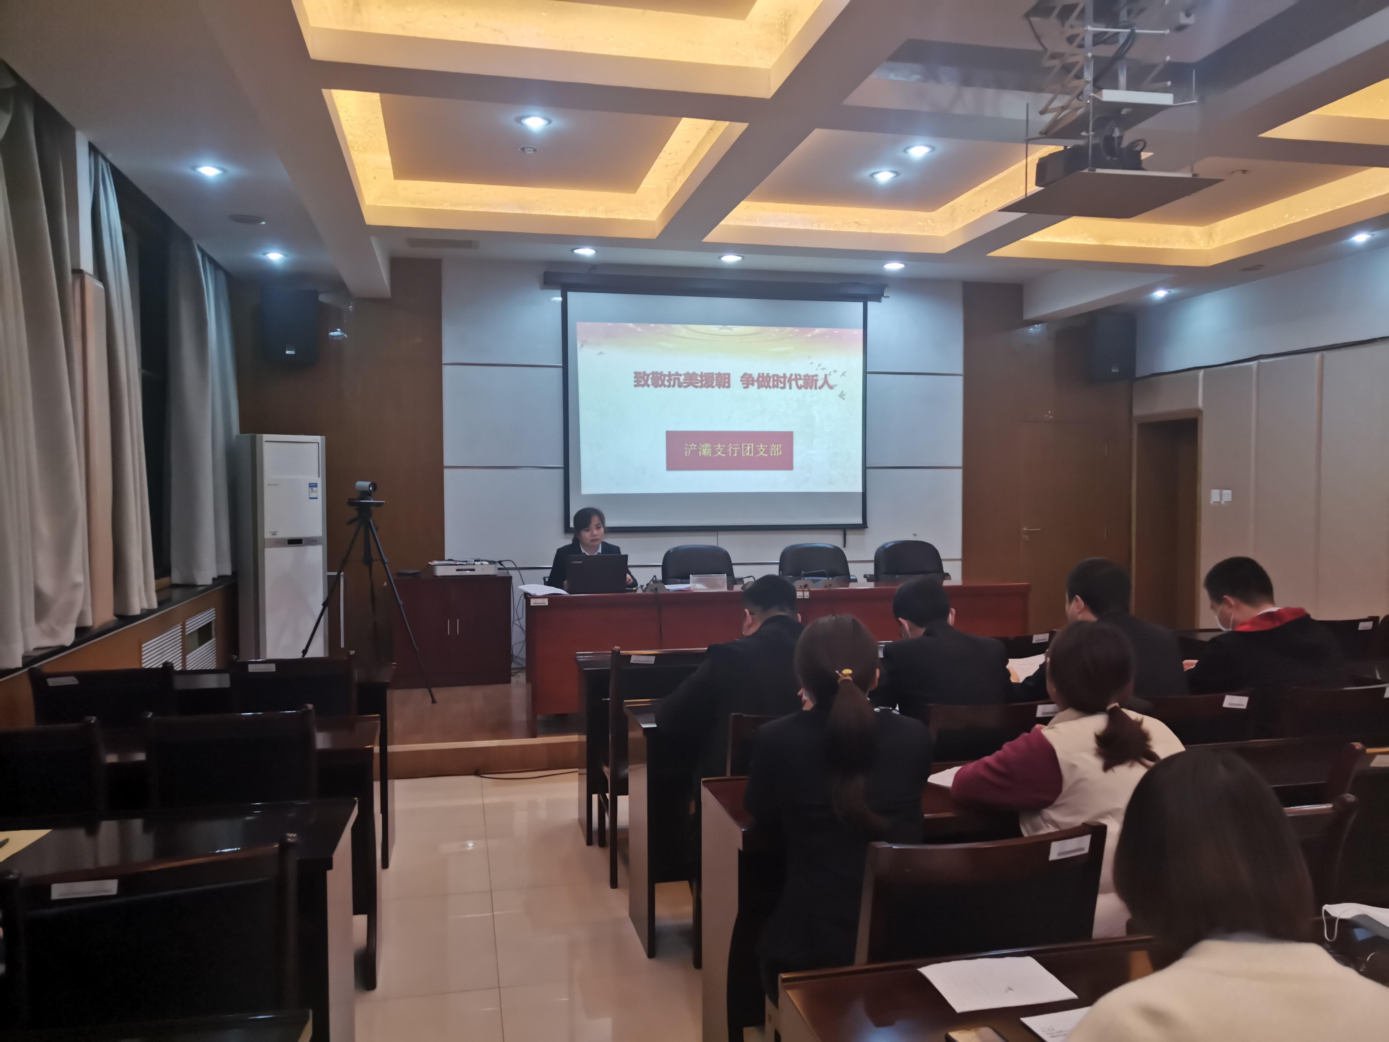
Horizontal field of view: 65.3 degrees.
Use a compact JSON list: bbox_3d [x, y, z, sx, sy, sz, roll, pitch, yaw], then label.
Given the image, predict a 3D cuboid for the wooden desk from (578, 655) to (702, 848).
[{"bbox_3d":[0.093,0.981,4.874,1.200,0.760,0.410,0,2,-12],"label":"wooden desk"}]

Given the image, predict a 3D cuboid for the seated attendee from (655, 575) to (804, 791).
[{"bbox_3d":[0.182,0.782,3.300,0.540,1.250,0.740,0,2,-12],"label":"seated attendee"}]

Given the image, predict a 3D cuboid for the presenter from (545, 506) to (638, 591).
[{"bbox_3d":[-0.615,0.523,6.538,0.530,1.220,0.660,0,2,-12],"label":"presenter"}]

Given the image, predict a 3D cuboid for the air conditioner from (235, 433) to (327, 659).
[{"bbox_3d":[-2.750,0.267,7.249,0.320,1.700,0.480,1,2,44],"label":"air conditioner"}]

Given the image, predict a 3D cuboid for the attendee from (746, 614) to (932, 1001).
[{"bbox_3d":[0.300,0.820,2.445,0.470,1.260,0.700,0,2,-4],"label":"attendee"}]

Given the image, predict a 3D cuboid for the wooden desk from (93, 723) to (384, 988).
[{"bbox_3d":[-1.603,1.056,3.352,1.200,0.760,0.480,-1,2,-12],"label":"wooden desk"}]

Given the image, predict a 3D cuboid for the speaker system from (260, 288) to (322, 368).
[{"bbox_3d":[-2.763,-1.333,7.426,0.360,0.510,0.320,-1,8,-15],"label":"speaker system"}]

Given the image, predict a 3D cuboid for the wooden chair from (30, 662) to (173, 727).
[{"bbox_3d":[-2.119,0.960,4.034,0.450,0.920,0.540,-1,2,-12],"label":"wooden chair"}]

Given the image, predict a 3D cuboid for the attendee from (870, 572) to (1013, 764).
[{"bbox_3d":[0.728,0.790,3.487,0.490,1.257,0.700,-1,2,-12],"label":"attendee"}]

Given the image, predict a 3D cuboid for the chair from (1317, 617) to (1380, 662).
[{"bbox_3d":[2.849,0.895,5.087,0.440,0.930,0.560,-1,2,-12],"label":"chair"}]

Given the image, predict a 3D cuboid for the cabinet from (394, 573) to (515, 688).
[{"bbox_3d":[-1.673,0.731,7.448,0.790,0.755,0.420,0,2,-12],"label":"cabinet"}]

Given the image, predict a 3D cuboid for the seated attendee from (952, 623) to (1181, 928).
[{"bbox_3d":[0.795,0.821,2.422,0.500,1.220,0.720,0,2,-12],"label":"seated attendee"}]

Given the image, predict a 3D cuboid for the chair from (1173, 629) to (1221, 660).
[{"bbox_3d":[2.183,0.905,4.728,0.450,0.910,0.550,0,2,-2],"label":"chair"}]

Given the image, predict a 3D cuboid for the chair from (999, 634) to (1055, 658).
[{"bbox_3d":[1.237,0.919,4.745,0.450,0.920,0.540,-1,2,-12],"label":"chair"}]

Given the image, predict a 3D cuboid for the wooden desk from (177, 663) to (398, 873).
[{"bbox_3d":[-1.844,1.015,4.408,1.200,0.750,0.450,-1,2,-12],"label":"wooden desk"}]

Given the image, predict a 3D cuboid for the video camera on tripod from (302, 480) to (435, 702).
[{"bbox_3d":[-2.070,0.433,6.912,0.820,1.385,0.820,1,2,30],"label":"video camera on tripod"}]

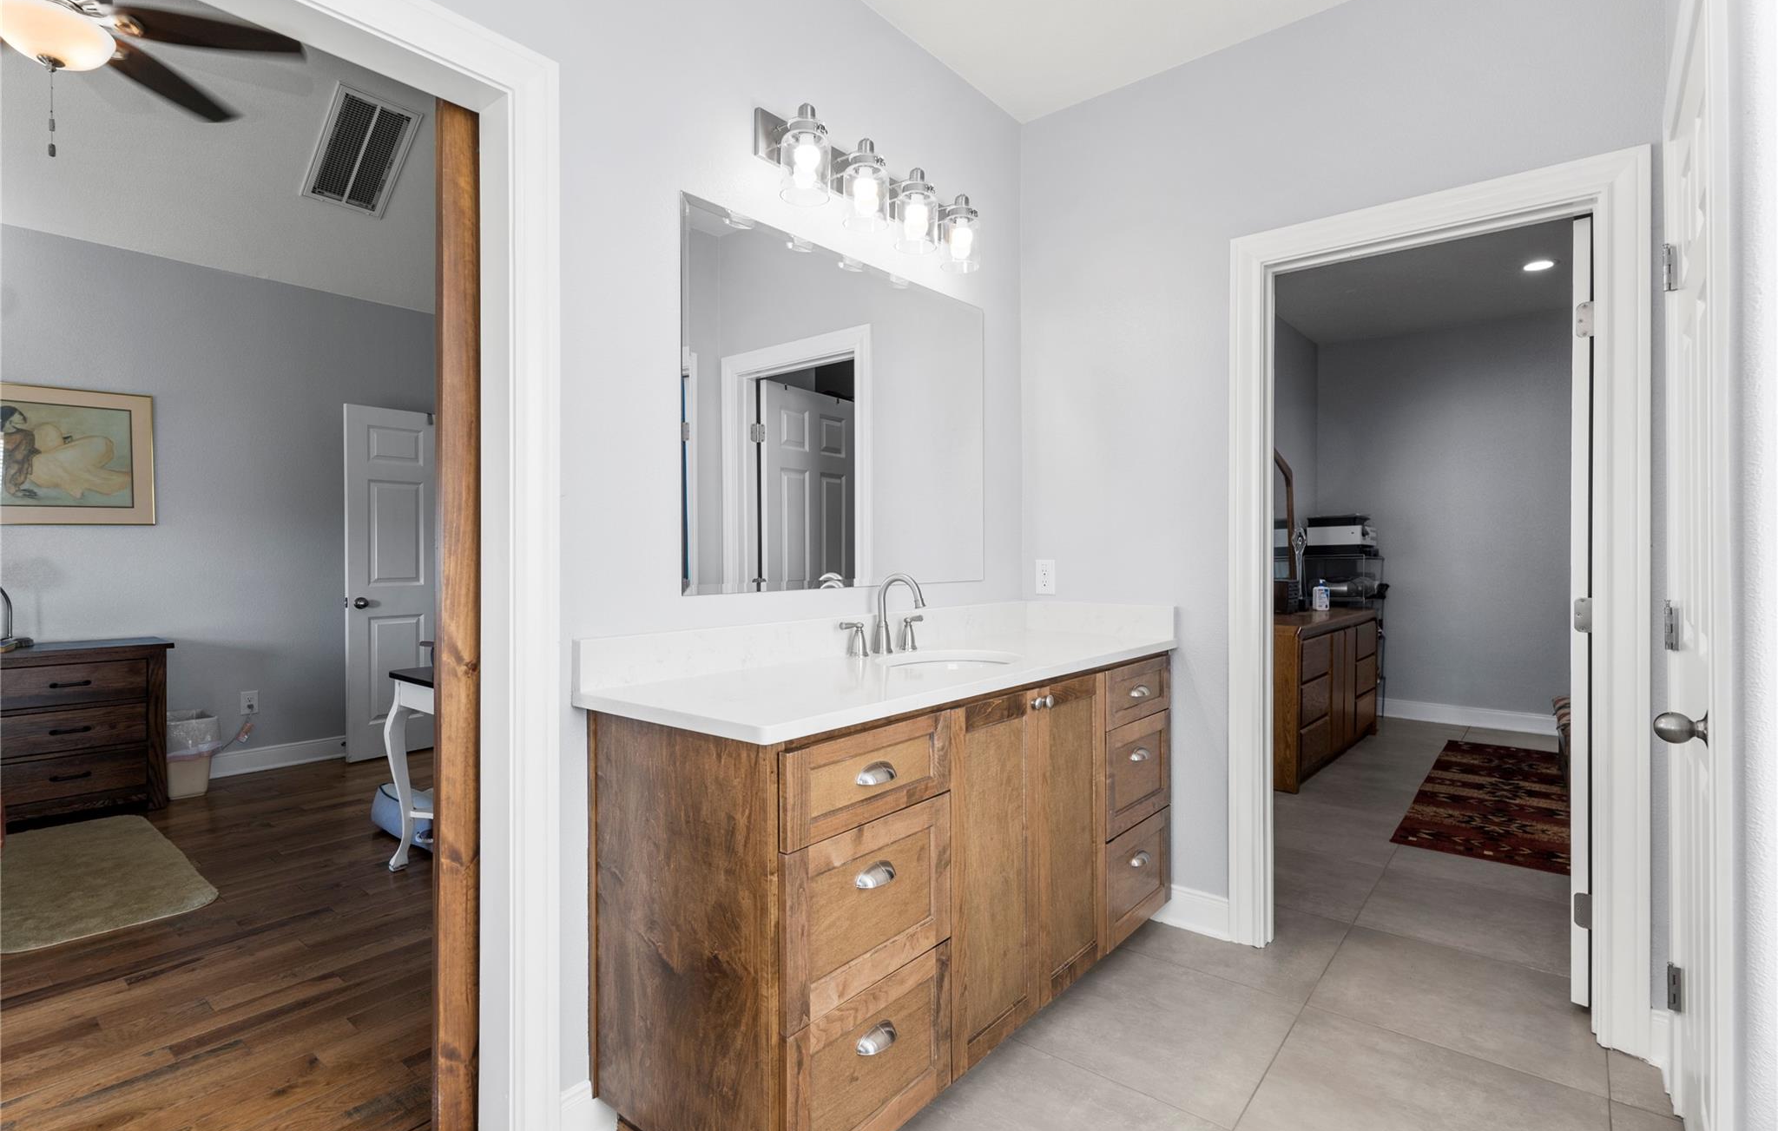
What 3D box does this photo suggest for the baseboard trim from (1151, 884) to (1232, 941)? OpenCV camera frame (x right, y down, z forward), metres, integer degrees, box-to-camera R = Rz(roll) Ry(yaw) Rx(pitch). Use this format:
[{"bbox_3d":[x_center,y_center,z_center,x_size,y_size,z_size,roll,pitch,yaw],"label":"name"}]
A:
[{"bbox_3d":[0.964,1.089,2.531,0.259,0.129,0.018,1,1,40],"label":"baseboard trim"}]

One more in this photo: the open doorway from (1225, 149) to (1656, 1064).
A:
[{"bbox_3d":[1.457,0.091,2.173,0.940,2.134,0.139,1,1,40],"label":"open doorway"}]

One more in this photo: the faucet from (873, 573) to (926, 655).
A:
[{"bbox_3d":[0.031,0.137,2.209,0.174,0.231,0.060,1,1,41],"label":"faucet"}]

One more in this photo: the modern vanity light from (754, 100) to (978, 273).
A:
[{"bbox_3d":[-0.013,-1.025,2.206,0.174,0.239,0.816,1,1,41],"label":"modern vanity light"}]

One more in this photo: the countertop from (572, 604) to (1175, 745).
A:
[{"bbox_3d":[0.156,0.217,2.112,0.577,0.135,1.731,1,1,41],"label":"countertop"}]

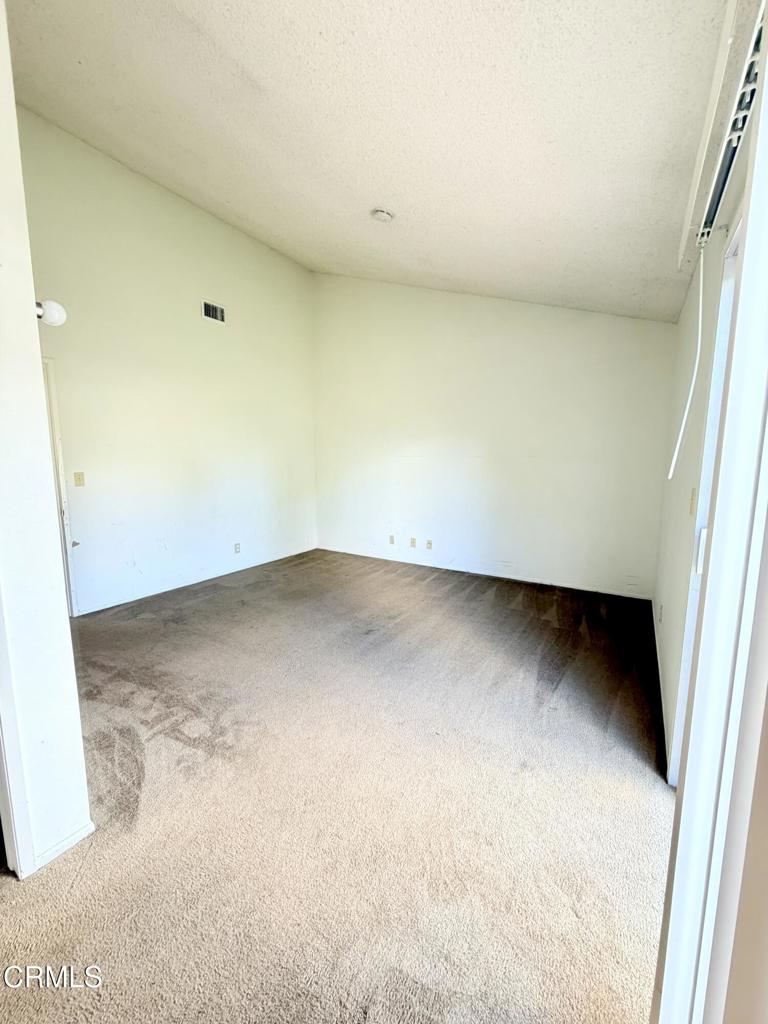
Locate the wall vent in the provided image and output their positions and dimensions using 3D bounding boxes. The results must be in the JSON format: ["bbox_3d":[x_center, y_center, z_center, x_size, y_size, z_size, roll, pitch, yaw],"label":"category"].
[{"bbox_3d":[-1.768,-2.094,4.338,0.020,0.153,0.275,5,9,31],"label":"wall vent"}]

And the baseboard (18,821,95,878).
[{"bbox_3d":[-1.105,1.129,1.404,0.018,0.058,0.201,5,9,31],"label":"baseboard"}]

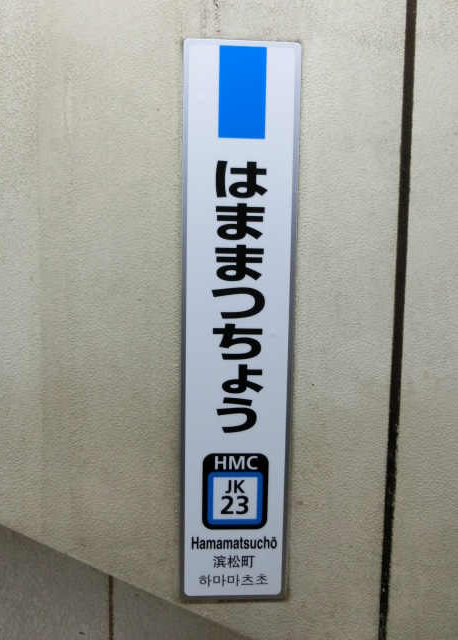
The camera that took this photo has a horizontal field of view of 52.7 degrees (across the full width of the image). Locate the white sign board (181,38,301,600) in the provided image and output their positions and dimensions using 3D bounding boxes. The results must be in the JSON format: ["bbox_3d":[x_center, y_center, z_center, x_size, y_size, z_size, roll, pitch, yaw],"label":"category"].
[{"bbox_3d":[0.013,0.020,0.650,0.156,0.780,0.014,1,5,-2],"label":"white sign board"}]

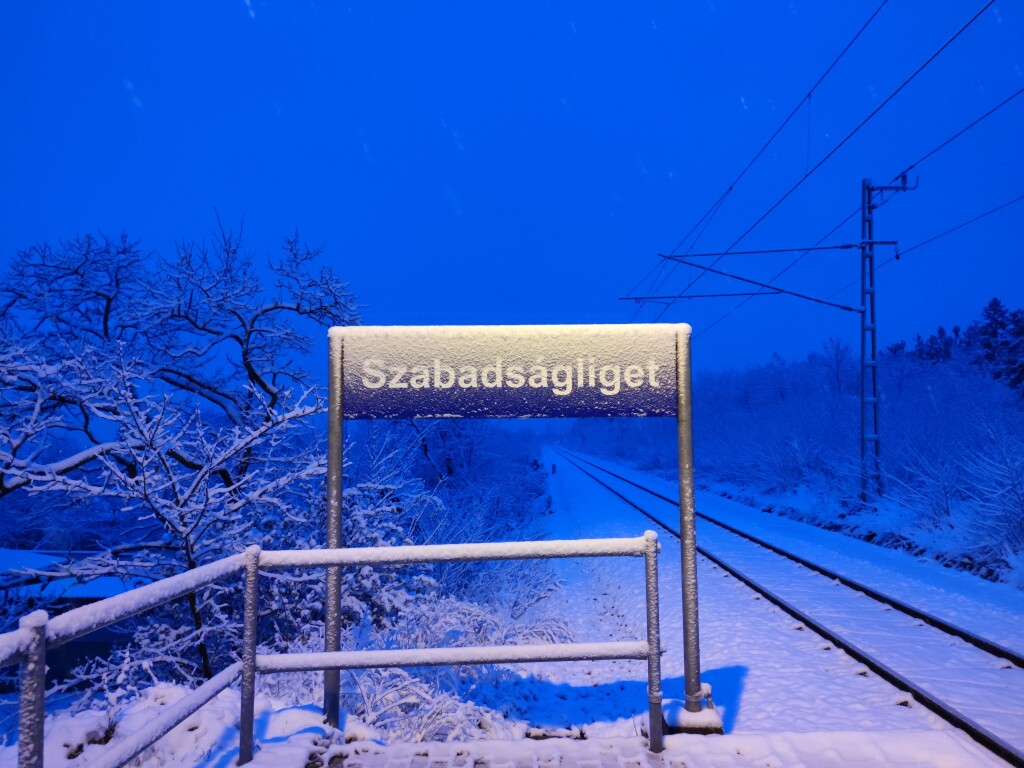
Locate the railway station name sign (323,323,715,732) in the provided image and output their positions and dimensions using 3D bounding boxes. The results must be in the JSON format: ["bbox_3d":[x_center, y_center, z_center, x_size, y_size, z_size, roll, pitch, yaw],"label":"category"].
[{"bbox_3d":[-0.011,0.828,4.319,2.275,2.399,0.110,-1,-5,2],"label":"railway station name sign"}]

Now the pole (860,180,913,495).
[{"bbox_3d":[9.743,-1.286,18.559,1.450,8.570,0.400,-1,-5,2],"label":"pole"}]

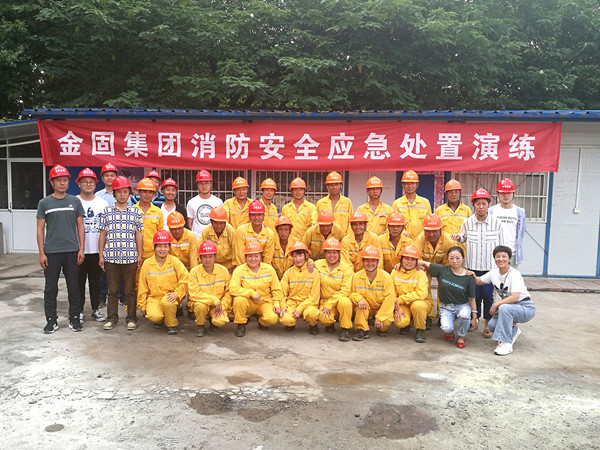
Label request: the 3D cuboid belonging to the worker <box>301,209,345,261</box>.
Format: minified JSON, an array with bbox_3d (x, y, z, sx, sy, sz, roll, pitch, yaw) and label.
[{"bbox_3d":[0.267,0.483,5.680,0.560,1.370,0.680,1,4,3],"label":"worker"}]

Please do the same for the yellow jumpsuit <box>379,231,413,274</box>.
[{"bbox_3d":[1.171,0.535,5.680,0.480,0.980,0.580,1,6,5],"label":"yellow jumpsuit"}]

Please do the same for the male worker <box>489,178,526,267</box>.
[{"bbox_3d":[2.471,0.308,5.600,0.500,1.723,0.330,2,5,18],"label":"male worker"}]

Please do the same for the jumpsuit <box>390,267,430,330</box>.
[{"bbox_3d":[1.232,0.818,5.220,0.450,0.640,0.620,2,5,9],"label":"jumpsuit"}]

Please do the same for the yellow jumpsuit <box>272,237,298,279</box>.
[{"bbox_3d":[-0.188,0.554,5.683,0.460,0.930,0.580,0,6,0],"label":"yellow jumpsuit"}]

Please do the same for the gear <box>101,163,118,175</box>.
[{"bbox_3d":[-2.452,-0.718,6.030,0.215,0.160,0.275,0,-8,-20],"label":"gear"}]

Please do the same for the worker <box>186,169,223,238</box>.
[{"bbox_3d":[-1.223,0.212,5.960,0.500,1.810,0.310,1,4,-4],"label":"worker"}]

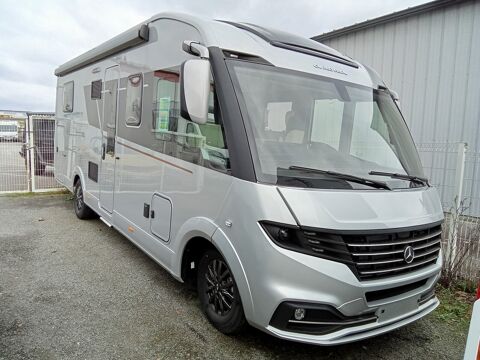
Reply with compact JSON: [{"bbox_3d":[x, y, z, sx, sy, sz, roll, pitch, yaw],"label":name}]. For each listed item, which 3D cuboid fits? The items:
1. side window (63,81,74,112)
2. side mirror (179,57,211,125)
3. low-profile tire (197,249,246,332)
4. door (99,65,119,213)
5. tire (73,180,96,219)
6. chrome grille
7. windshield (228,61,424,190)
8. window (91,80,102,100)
[{"bbox_3d":[-3.263,-1.573,7.433,0.060,0.560,0.950,0,8,-34],"label":"side window"},{"bbox_3d":[-0.342,-0.647,2.886,0.200,0.480,0.150,2,7,-22],"label":"side mirror"},{"bbox_3d":[-0.084,0.876,3.217,0.235,0.720,0.720,0,8,-34],"label":"low-profile tire"},{"bbox_3d":[-1.696,-0.526,5.126,0.060,1.860,0.620,0,8,-34],"label":"door"},{"bbox_3d":[-2.612,0.280,6.625,0.235,0.720,0.720,0,8,-34],"label":"tire"},{"bbox_3d":[1.111,0.491,2.822,1.500,0.370,0.250,0,8,-34],"label":"chrome grille"},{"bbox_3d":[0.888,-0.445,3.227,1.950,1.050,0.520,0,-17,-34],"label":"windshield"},{"bbox_3d":[-2.070,-1.308,5.663,0.060,0.260,0.570,0,8,-34],"label":"window"}]

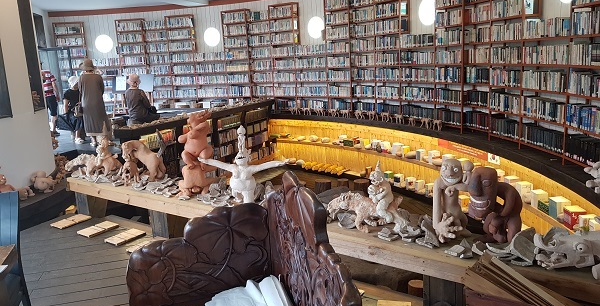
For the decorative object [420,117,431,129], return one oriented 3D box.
[{"bbox_3d":[2.095,-0.502,7.508,0.110,0.190,0.200,-8,12,-24],"label":"decorative object"}]

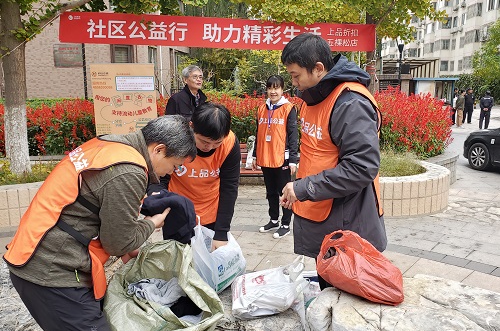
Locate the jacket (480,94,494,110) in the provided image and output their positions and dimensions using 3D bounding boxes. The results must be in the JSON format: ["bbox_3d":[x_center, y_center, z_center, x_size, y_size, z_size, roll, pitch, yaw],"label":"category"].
[{"bbox_3d":[10.544,-2.797,16.671,0.620,0.700,0.320,6,12,29],"label":"jacket"}]

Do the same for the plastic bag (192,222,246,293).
[{"bbox_3d":[-0.143,0.406,1.655,0.240,0.270,0.170,-8,13,-36],"label":"plastic bag"}]

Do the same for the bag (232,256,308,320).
[{"bbox_3d":[0.077,0.496,1.489,0.280,0.190,0.210,2,11,8],"label":"bag"}]

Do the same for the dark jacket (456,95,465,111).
[{"bbox_3d":[9.401,-2.814,16.770,0.340,0.720,0.460,5,12,23],"label":"dark jacket"}]

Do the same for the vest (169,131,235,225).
[{"bbox_3d":[-0.228,0.053,1.802,0.390,0.540,0.260,2,39,11],"label":"vest"}]

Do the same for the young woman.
[{"bbox_3d":[0.259,-0.065,3.754,0.480,1.610,0.310,4,11,18],"label":"young woman"}]

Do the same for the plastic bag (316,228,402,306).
[{"bbox_3d":[0.443,0.412,1.504,0.330,0.250,0.230,1,11,6],"label":"plastic bag"}]

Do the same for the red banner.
[{"bbox_3d":[-0.364,-1.987,5.642,4.720,0.430,0.030,-1,11,-7],"label":"red banner"}]

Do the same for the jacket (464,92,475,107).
[{"bbox_3d":[10.537,-3.168,18.026,0.520,0.700,0.320,-1,11,-3],"label":"jacket"}]

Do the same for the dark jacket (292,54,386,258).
[{"bbox_3d":[0.407,-0.044,1.671,0.390,0.860,0.480,-4,11,-20],"label":"dark jacket"}]

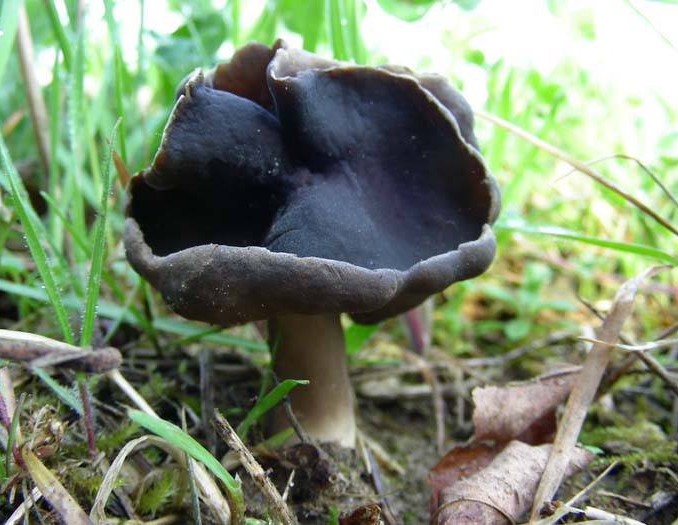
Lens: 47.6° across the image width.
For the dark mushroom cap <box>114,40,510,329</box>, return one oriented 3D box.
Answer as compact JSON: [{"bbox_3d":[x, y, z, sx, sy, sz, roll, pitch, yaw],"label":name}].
[{"bbox_3d":[-0.003,-0.012,0.105,0.048,0.035,0.044,0,12,0],"label":"dark mushroom cap"}]

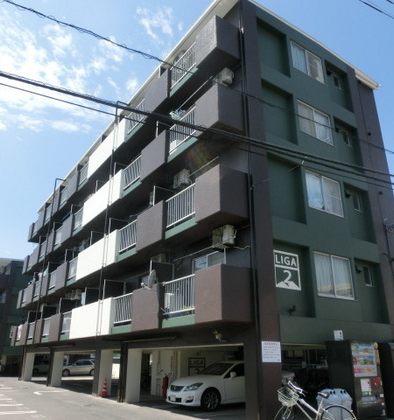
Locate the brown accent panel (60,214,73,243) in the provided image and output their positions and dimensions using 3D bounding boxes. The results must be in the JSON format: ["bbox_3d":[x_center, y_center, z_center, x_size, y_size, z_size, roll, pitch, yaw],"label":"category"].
[{"bbox_3d":[-7.542,1.144,22.872,0.160,1.369,1.833,14,-25,-32],"label":"brown accent panel"}]

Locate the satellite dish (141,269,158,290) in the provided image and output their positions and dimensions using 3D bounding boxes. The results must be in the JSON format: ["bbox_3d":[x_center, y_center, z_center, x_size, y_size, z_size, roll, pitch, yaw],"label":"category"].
[{"bbox_3d":[-1.494,2.257,12.609,0.380,0.550,0.500,4,-21,-10],"label":"satellite dish"}]

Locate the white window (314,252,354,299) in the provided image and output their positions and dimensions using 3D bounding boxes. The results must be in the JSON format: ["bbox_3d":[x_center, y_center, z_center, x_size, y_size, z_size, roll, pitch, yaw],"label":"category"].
[{"bbox_3d":[4.230,2.032,11.903,1.744,1.297,0.100,14,-25,-32],"label":"white window"}]

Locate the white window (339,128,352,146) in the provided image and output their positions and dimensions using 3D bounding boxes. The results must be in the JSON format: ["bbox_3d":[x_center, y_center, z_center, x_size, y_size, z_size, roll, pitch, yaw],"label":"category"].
[{"bbox_3d":[5.904,-2.837,15.337,0.426,0.647,0.100,14,-25,-32],"label":"white window"}]

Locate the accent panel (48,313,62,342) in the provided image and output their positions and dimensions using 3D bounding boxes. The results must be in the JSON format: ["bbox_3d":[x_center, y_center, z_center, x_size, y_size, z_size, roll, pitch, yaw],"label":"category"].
[{"bbox_3d":[-7.550,6.367,20.854,0.160,1.369,1.833,14,-25,-32],"label":"accent panel"}]

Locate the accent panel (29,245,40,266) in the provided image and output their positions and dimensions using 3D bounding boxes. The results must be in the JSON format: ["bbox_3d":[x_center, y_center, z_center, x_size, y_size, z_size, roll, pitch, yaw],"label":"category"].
[{"bbox_3d":[-11.670,3.393,28.323,0.136,1.329,1.858,14,-25,-32],"label":"accent panel"}]

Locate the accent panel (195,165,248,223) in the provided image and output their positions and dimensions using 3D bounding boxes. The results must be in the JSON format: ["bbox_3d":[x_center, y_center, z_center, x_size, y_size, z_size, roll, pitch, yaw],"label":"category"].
[{"bbox_3d":[0.722,-0.334,11.249,1.007,1.369,1.127,14,-25,-32],"label":"accent panel"}]

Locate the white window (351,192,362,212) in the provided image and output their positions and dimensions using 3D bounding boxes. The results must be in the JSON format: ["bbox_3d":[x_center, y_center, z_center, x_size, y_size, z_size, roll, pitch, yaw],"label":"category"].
[{"bbox_3d":[6.093,-0.260,14.778,0.462,0.686,0.110,14,-25,-32],"label":"white window"}]

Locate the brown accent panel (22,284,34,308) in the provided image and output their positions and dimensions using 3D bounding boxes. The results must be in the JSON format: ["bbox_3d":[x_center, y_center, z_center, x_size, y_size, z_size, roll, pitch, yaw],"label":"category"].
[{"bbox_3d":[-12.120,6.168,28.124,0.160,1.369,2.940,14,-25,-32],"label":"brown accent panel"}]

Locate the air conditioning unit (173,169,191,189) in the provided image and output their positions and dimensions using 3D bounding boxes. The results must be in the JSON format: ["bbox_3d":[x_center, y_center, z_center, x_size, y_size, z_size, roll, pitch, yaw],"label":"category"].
[{"bbox_3d":[-0.522,-1.042,13.758,0.287,0.524,0.614,14,-25,-32],"label":"air conditioning unit"}]

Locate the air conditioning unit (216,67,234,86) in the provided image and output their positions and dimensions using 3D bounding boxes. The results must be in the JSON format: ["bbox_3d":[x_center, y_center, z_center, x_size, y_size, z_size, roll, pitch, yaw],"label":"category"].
[{"bbox_3d":[0.892,-4.188,12.701,0.328,0.497,0.614,14,-25,-32],"label":"air conditioning unit"}]

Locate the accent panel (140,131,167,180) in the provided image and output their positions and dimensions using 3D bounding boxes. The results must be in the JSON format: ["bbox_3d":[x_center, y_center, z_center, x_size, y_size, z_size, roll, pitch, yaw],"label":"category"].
[{"bbox_3d":[-1.576,-1.929,14.425,0.136,1.329,1.902,14,-25,-32],"label":"accent panel"}]

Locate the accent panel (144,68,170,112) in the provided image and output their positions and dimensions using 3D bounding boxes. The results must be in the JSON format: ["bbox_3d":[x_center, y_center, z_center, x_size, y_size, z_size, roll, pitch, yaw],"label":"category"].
[{"bbox_3d":[-1.592,-4.604,15.745,0.160,1.369,1.891,14,-25,-32],"label":"accent panel"}]

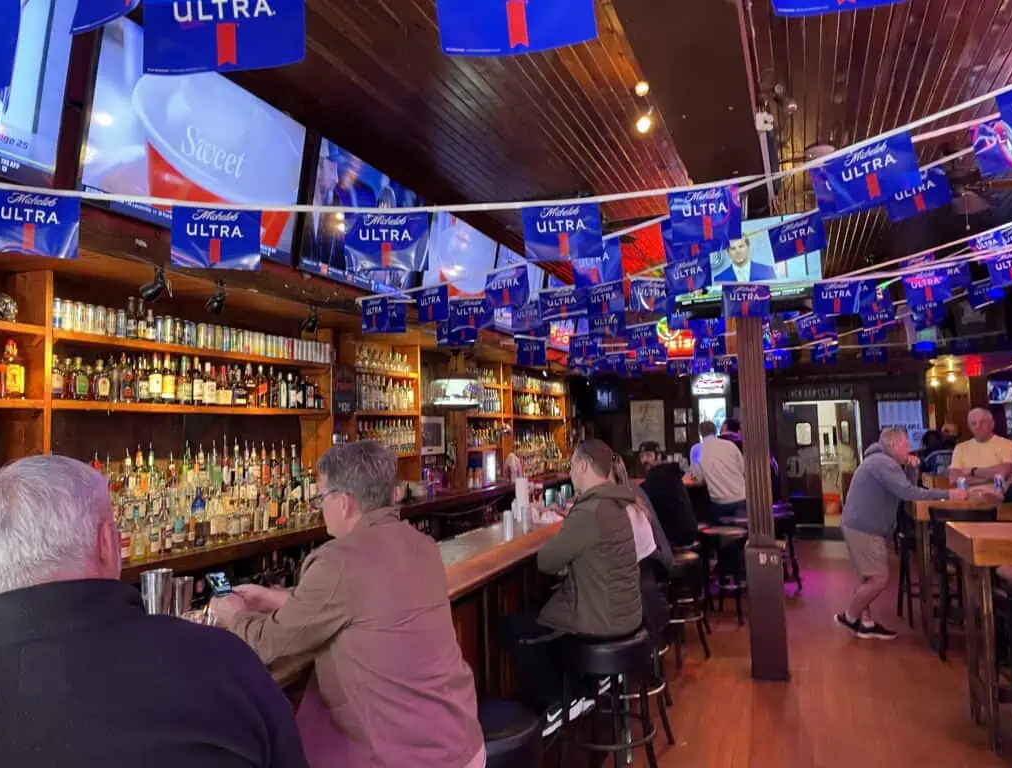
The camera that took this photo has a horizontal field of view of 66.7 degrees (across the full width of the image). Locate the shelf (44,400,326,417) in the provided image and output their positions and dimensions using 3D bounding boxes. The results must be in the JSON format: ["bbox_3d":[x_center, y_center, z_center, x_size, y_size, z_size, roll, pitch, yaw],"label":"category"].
[{"bbox_3d":[-1.949,0.167,4.969,0.280,0.042,2.347,-4,-4,21],"label":"shelf"}]

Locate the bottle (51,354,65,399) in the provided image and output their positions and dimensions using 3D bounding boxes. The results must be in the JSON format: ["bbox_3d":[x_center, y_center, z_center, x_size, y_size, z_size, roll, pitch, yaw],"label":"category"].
[{"bbox_3d":[-2.341,-0.037,4.037,0.070,0.232,0.098,-3,-4,20],"label":"bottle"}]

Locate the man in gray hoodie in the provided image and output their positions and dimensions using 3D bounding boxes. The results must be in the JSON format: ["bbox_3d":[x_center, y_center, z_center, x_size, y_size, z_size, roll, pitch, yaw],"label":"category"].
[{"bbox_3d":[3.088,1.155,6.050,0.900,1.600,0.530,-3,-4,20],"label":"man in gray hoodie"}]

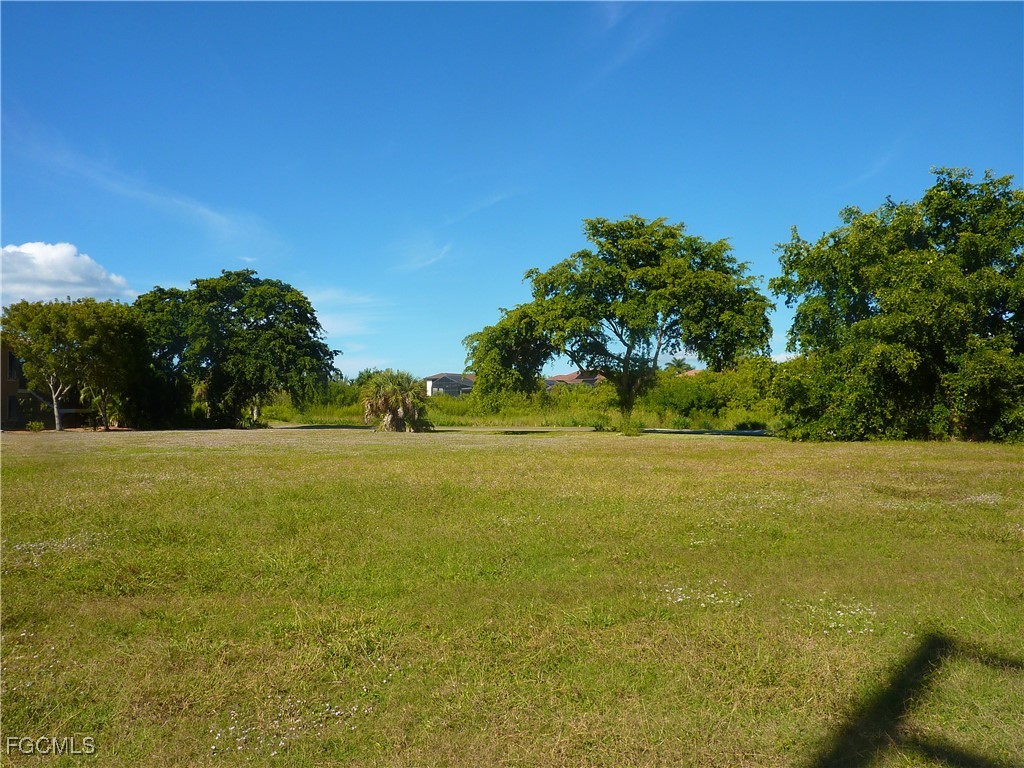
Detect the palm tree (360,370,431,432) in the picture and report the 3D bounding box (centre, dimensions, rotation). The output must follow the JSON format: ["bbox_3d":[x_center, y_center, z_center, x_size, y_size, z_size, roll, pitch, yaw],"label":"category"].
[{"bbox_3d":[-6.770,1.020,43.000,4.000,3.600,3.800,0,-2,0],"label":"palm tree"}]

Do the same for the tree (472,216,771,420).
[{"bbox_3d":[6.260,-3.450,41.500,16.400,12.100,13.500,0,-2,0],"label":"tree"}]

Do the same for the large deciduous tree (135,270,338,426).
[{"bbox_3d":[-19.560,-2.480,52.500,14.300,11.100,12.000,0,-2,0],"label":"large deciduous tree"}]

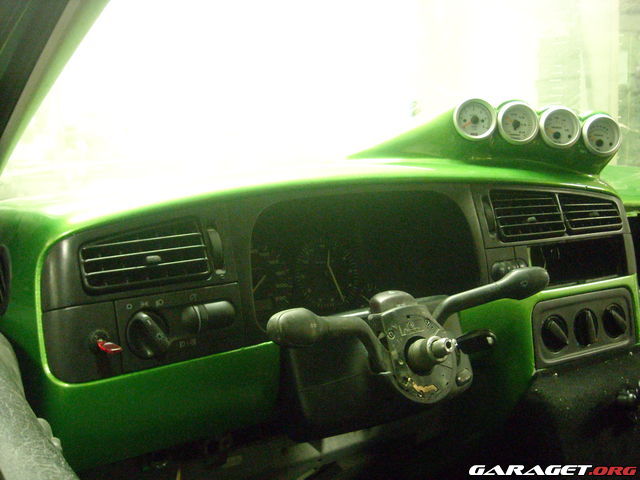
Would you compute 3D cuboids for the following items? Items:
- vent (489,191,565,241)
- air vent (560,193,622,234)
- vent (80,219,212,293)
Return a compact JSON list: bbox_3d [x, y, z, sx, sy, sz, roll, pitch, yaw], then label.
[{"bbox_3d":[0.271,-0.034,0.863,0.115,0.069,0.035,-6,0,-23],"label":"vent"},{"bbox_3d":[0.370,-0.037,0.908,0.111,0.059,0.035,-6,0,-23],"label":"air vent"},{"bbox_3d":[-0.177,0.014,0.655,0.124,0.063,0.035,-7,0,-27],"label":"vent"}]

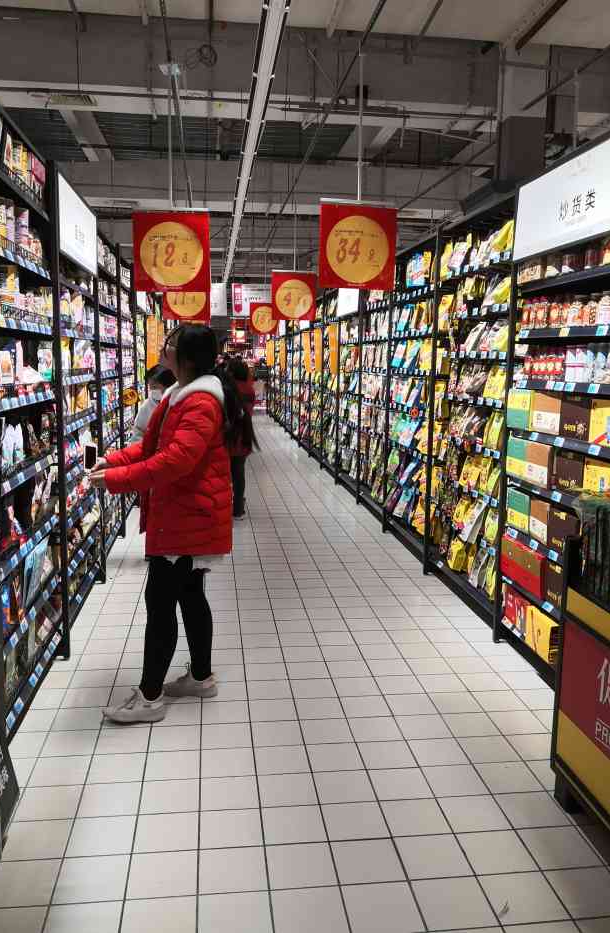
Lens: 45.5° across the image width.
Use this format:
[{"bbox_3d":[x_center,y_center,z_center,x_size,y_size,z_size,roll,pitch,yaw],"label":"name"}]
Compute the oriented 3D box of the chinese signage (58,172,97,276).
[{"bbox_3d":[-1.244,-1.281,3.974,0.060,0.380,1.170,0,8,-7],"label":"chinese signage"}]

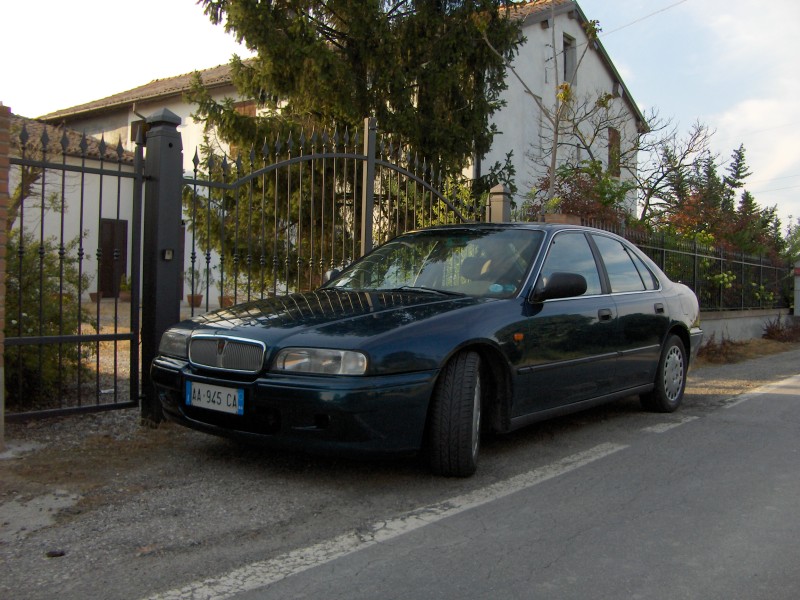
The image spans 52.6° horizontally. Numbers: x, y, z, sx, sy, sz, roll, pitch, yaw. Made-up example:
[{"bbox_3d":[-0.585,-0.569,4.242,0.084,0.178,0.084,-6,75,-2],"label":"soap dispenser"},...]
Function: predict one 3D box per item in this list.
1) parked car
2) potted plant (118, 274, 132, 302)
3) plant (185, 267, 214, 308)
[{"bbox_3d":[0.580,0.132,5.460,1.750,1.380,4.645,3,2,37],"label":"parked car"},{"bbox_3d":[-7.320,-0.310,21.700,0.460,0.770,0.460,1,2,-11],"label":"potted plant"},{"bbox_3d":[-5.120,-0.330,20.500,0.700,1.060,0.660,1,2,-11],"label":"plant"}]

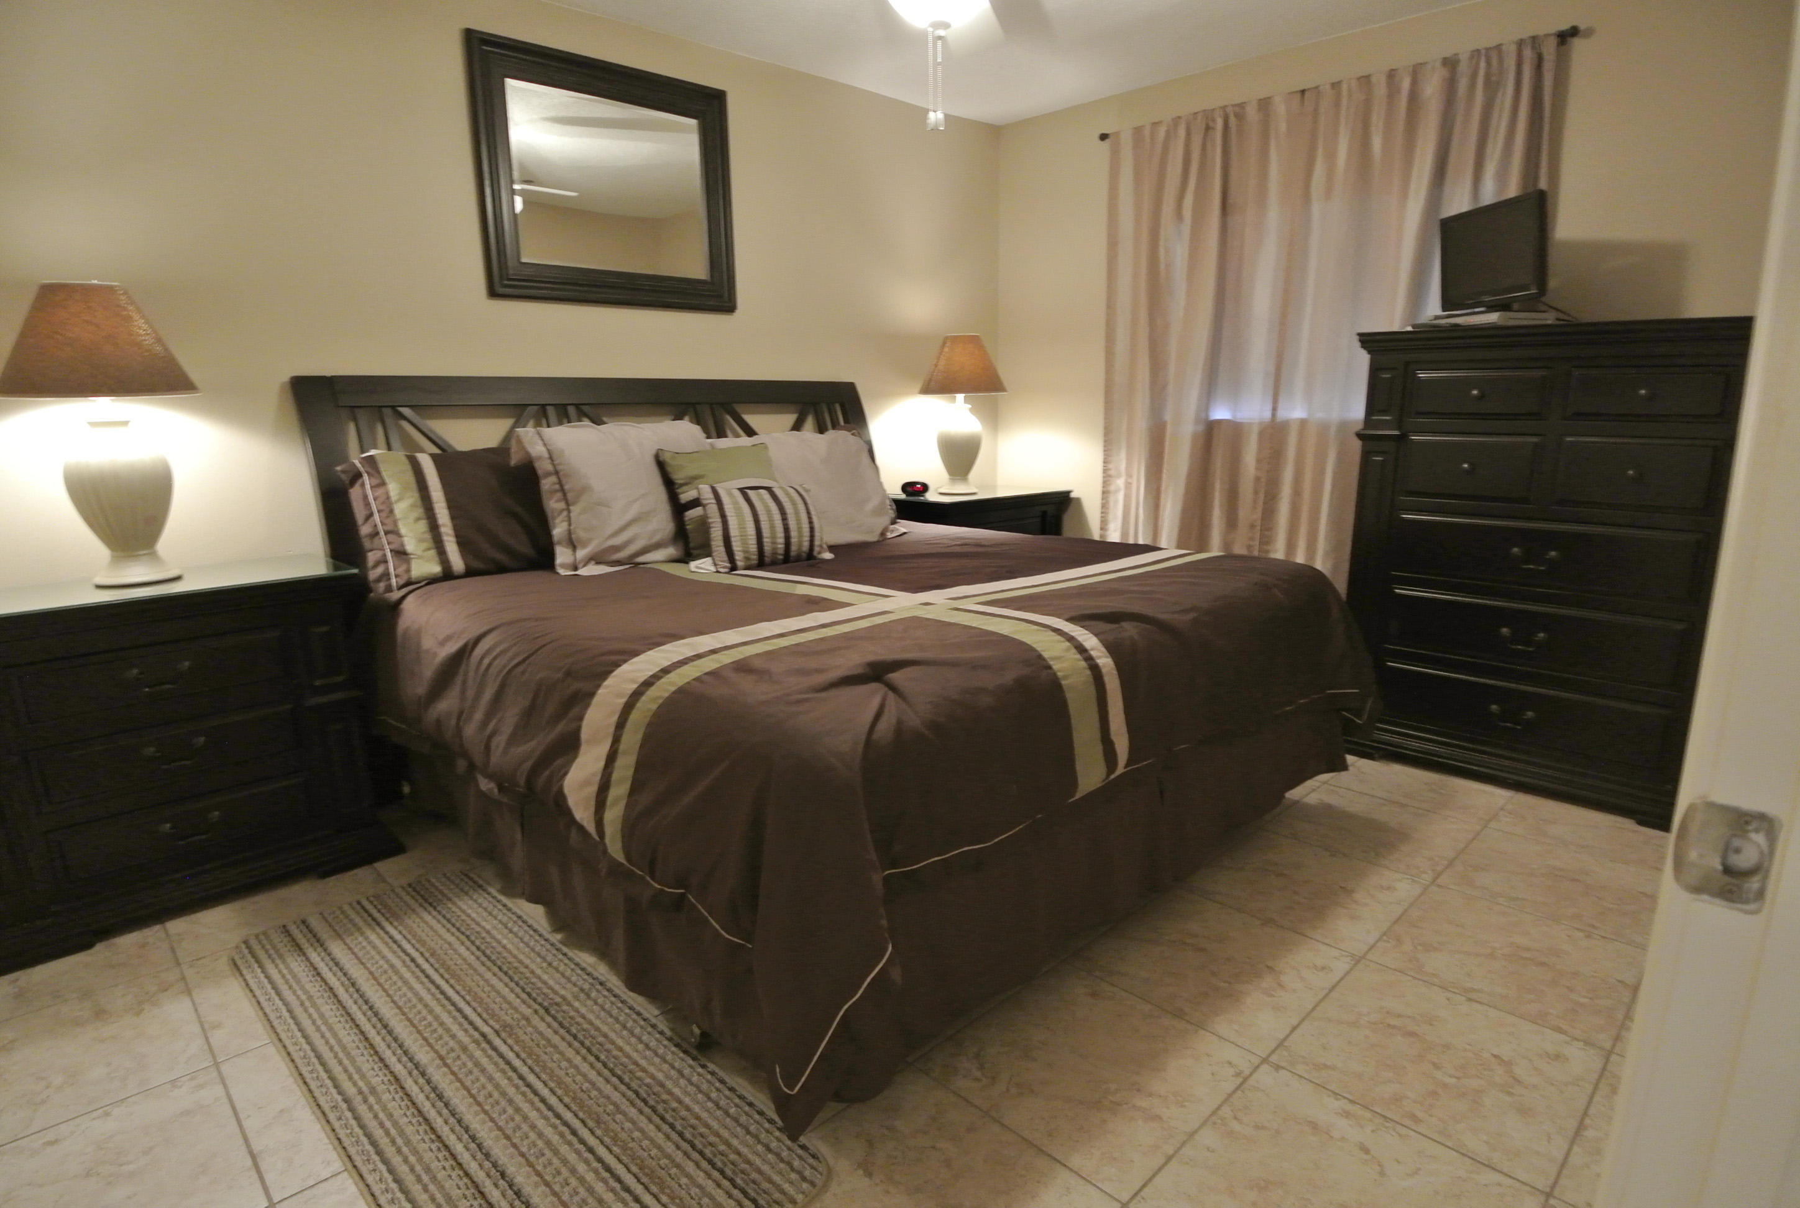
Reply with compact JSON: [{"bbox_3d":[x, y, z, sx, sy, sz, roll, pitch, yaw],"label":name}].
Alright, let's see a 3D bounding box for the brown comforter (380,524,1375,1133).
[{"bbox_3d":[-0.072,0.182,2.645,2.093,0.628,1.863,-13,18,-42],"label":"brown comforter"}]

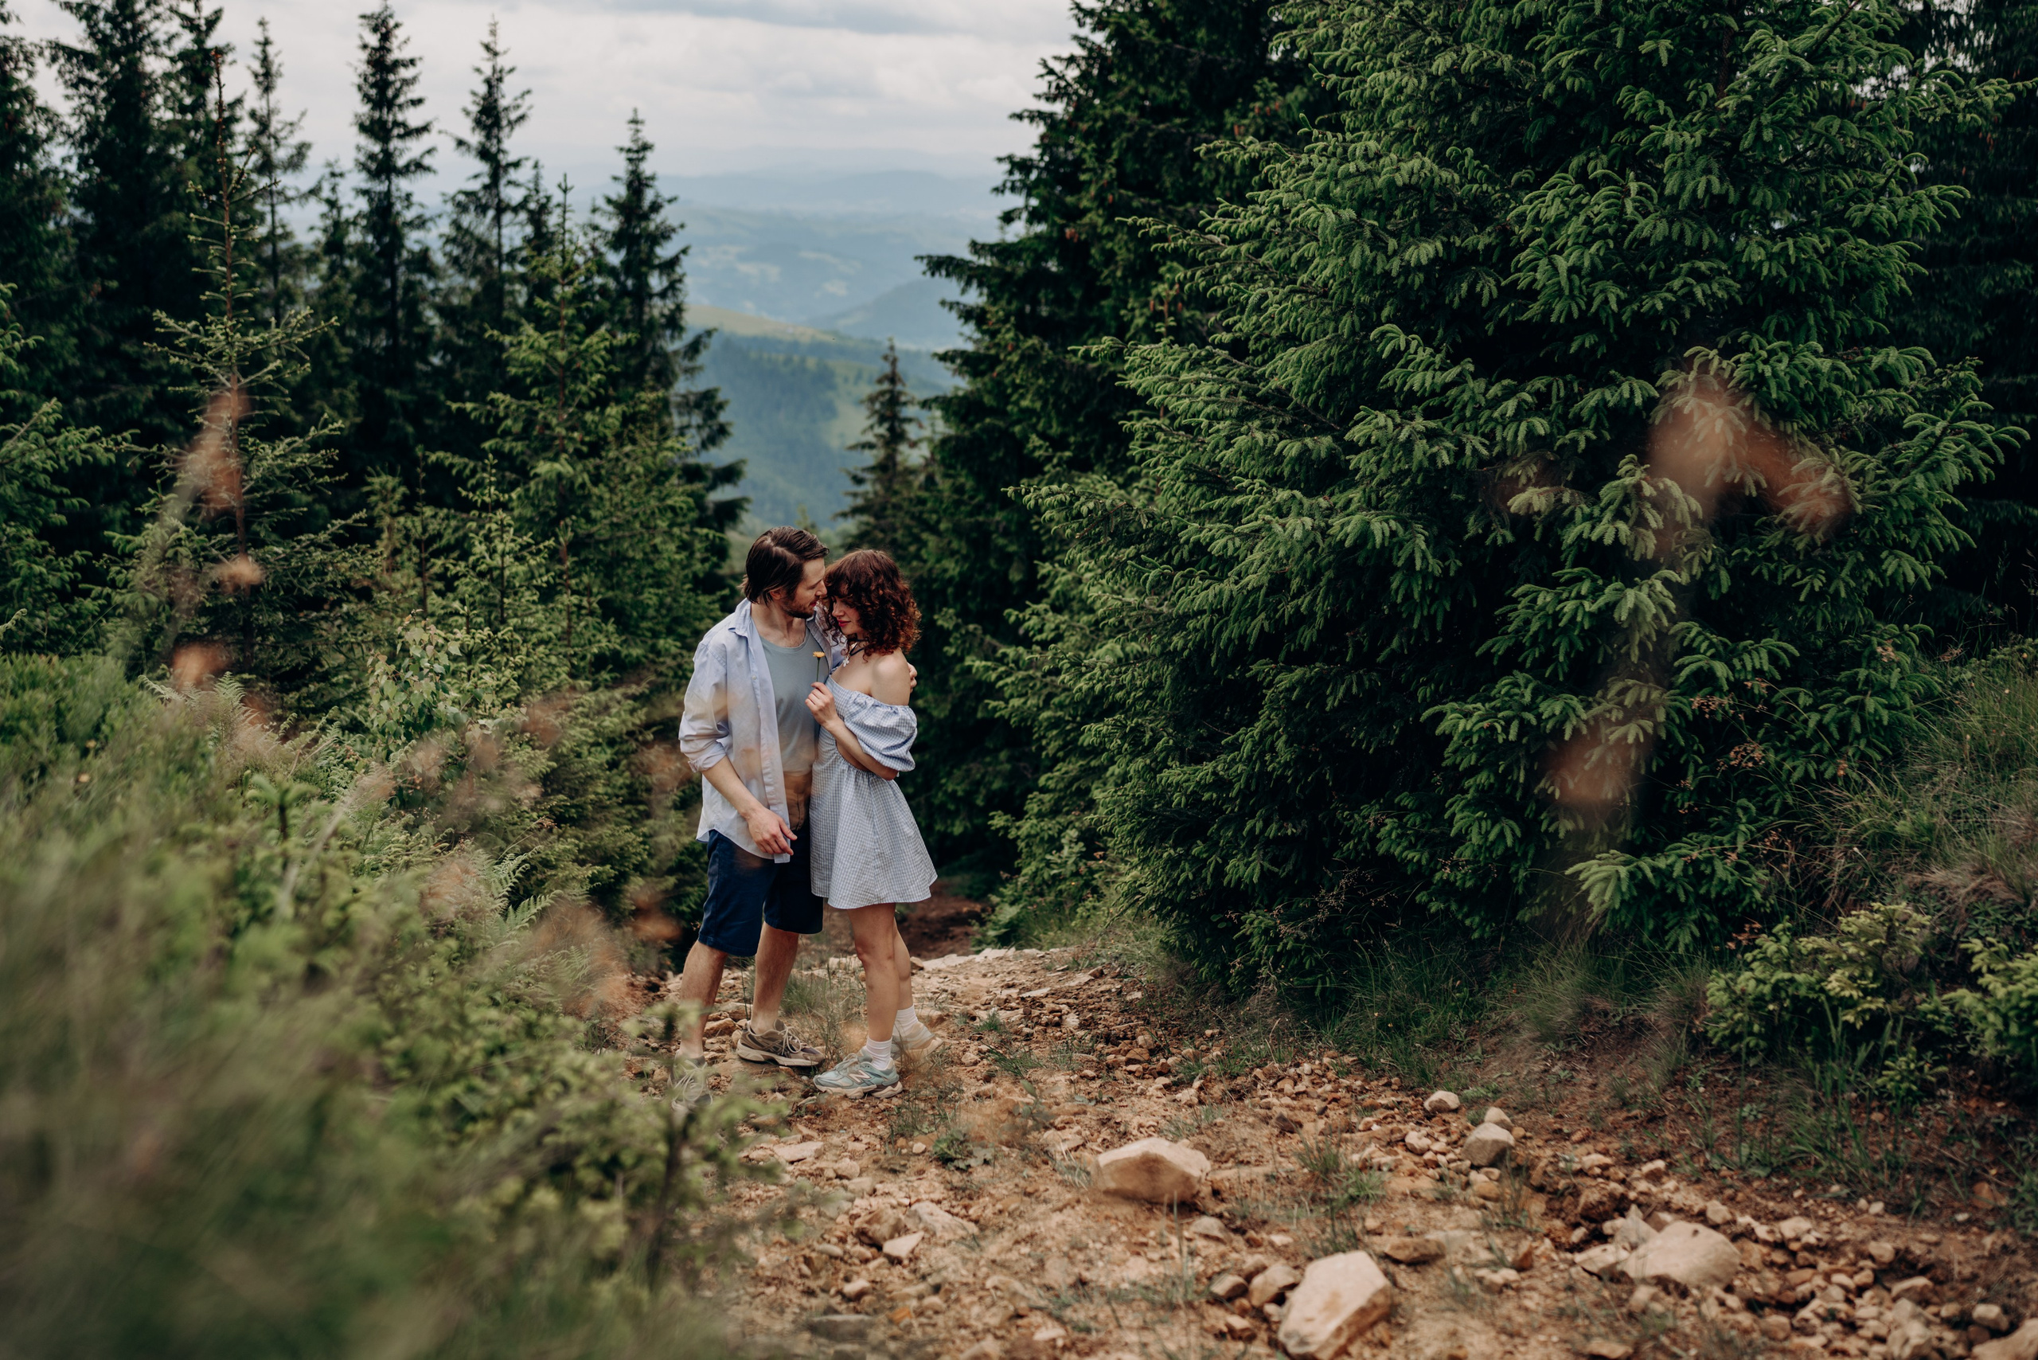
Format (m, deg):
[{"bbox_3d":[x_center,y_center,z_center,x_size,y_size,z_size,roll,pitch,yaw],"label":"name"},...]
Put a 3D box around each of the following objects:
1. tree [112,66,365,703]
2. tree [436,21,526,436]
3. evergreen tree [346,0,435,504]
[{"bbox_3d":[-2.821,-1.018,7.213,0.875,2.379,0.875,-4,16,-21],"label":"tree"},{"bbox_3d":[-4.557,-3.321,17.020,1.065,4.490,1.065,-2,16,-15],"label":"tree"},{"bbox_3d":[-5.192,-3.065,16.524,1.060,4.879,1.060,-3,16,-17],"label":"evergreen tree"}]

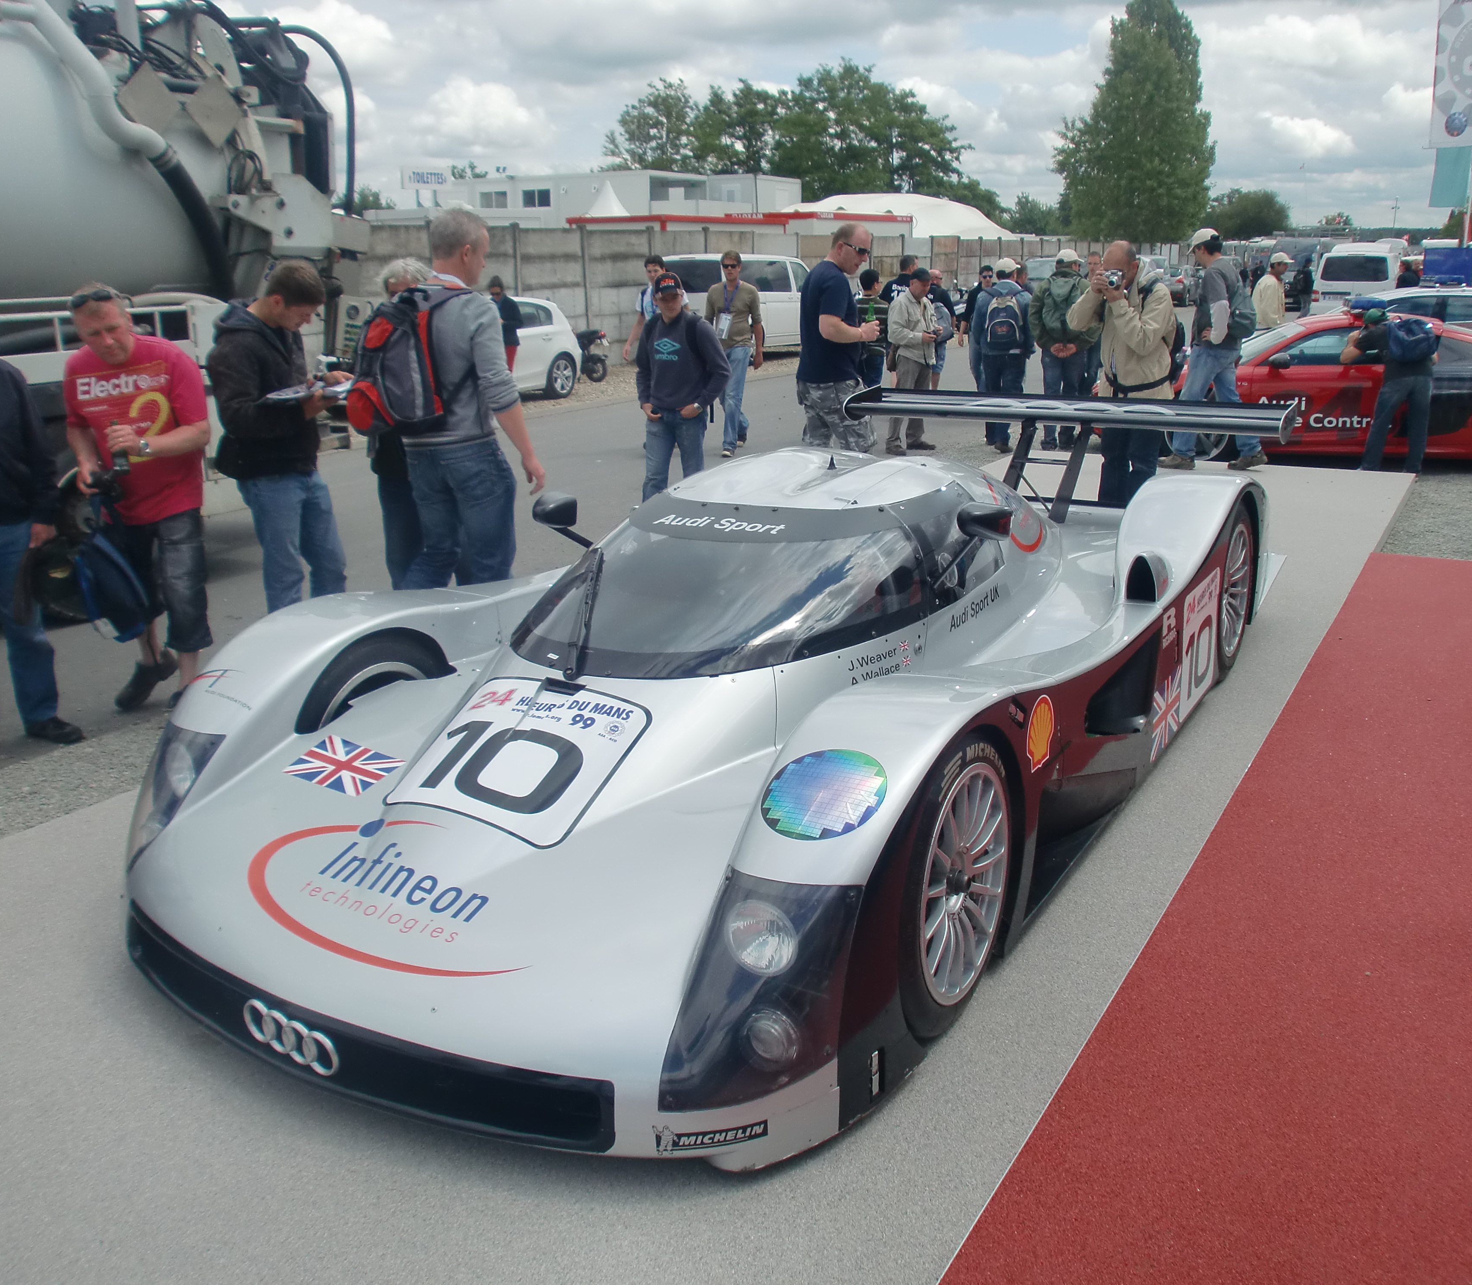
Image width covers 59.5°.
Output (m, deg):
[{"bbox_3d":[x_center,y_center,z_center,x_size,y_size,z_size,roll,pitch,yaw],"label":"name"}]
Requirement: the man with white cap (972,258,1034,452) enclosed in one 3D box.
[{"bbox_3d":[2.496,-2.710,12.096,0.550,1.728,0.430,4,17,19],"label":"man with white cap"}]

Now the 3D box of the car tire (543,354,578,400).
[{"bbox_3d":[-2.638,-3.950,19.172,0.210,0.632,0.632,8,18,31],"label":"car tire"}]

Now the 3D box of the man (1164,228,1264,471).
[{"bbox_3d":[3.759,-2.285,10.017,0.720,1.820,0.520,10,20,37],"label":"man"}]

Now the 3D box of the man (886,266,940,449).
[{"bbox_3d":[1.631,-2.570,11.784,0.380,1.630,0.460,10,19,35],"label":"man"}]

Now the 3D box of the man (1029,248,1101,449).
[{"bbox_3d":[3.119,-2.772,12.119,0.600,1.801,0.450,7,18,27],"label":"man"}]

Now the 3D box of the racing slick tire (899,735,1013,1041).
[{"bbox_3d":[0.361,0.479,2.722,0.300,0.650,0.650,8,18,31],"label":"racing slick tire"}]

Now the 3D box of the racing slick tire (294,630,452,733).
[{"bbox_3d":[-1.044,0.277,3.468,0.290,0.650,0.650,8,18,30],"label":"racing slick tire"}]

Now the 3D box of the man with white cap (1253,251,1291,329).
[{"bbox_3d":[6.044,-3.514,14.587,0.360,1.740,0.500,10,19,36],"label":"man with white cap"}]

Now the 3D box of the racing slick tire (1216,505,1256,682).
[{"bbox_3d":[1.751,-0.214,4.928,0.340,0.710,0.710,8,18,31],"label":"racing slick tire"}]

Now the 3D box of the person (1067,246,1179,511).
[{"bbox_3d":[2.274,-1.469,7.633,0.540,1.721,0.500,12,21,40],"label":"person"}]

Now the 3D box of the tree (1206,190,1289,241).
[{"bbox_3d":[33.641,-26.780,85.909,5.800,6.725,5.800,4,17,20],"label":"tree"}]

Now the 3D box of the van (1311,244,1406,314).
[{"bbox_3d":[14.563,-8.155,29.944,1.850,2.150,4.800,7,18,28],"label":"van"}]

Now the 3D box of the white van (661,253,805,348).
[{"bbox_3d":[0.262,-6.777,26.149,1.900,1.960,4.890,8,18,31],"label":"white van"}]

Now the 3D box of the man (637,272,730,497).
[{"bbox_3d":[-0.380,-1.377,7.721,0.540,1.637,0.340,-2,16,-1],"label":"man"}]

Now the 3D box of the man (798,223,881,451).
[{"bbox_3d":[0.587,-1.389,7.168,0.430,1.803,0.510,3,16,16],"label":"man"}]

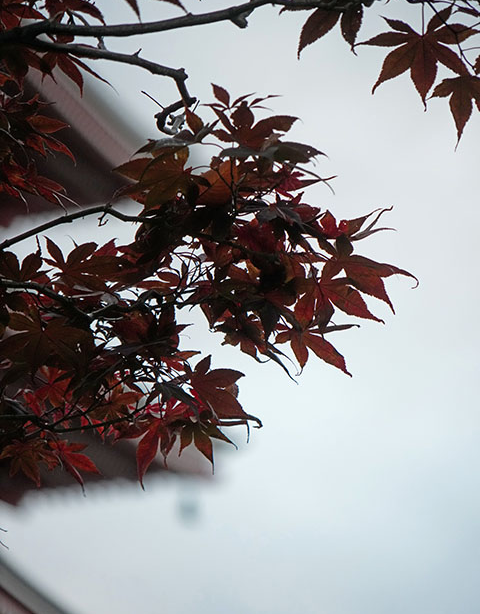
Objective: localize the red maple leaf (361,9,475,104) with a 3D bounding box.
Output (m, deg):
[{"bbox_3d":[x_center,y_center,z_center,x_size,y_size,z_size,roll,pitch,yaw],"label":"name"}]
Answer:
[{"bbox_3d":[0.129,-0.182,3.500,0.089,0.076,0.025,0,-11,0],"label":"red maple leaf"}]

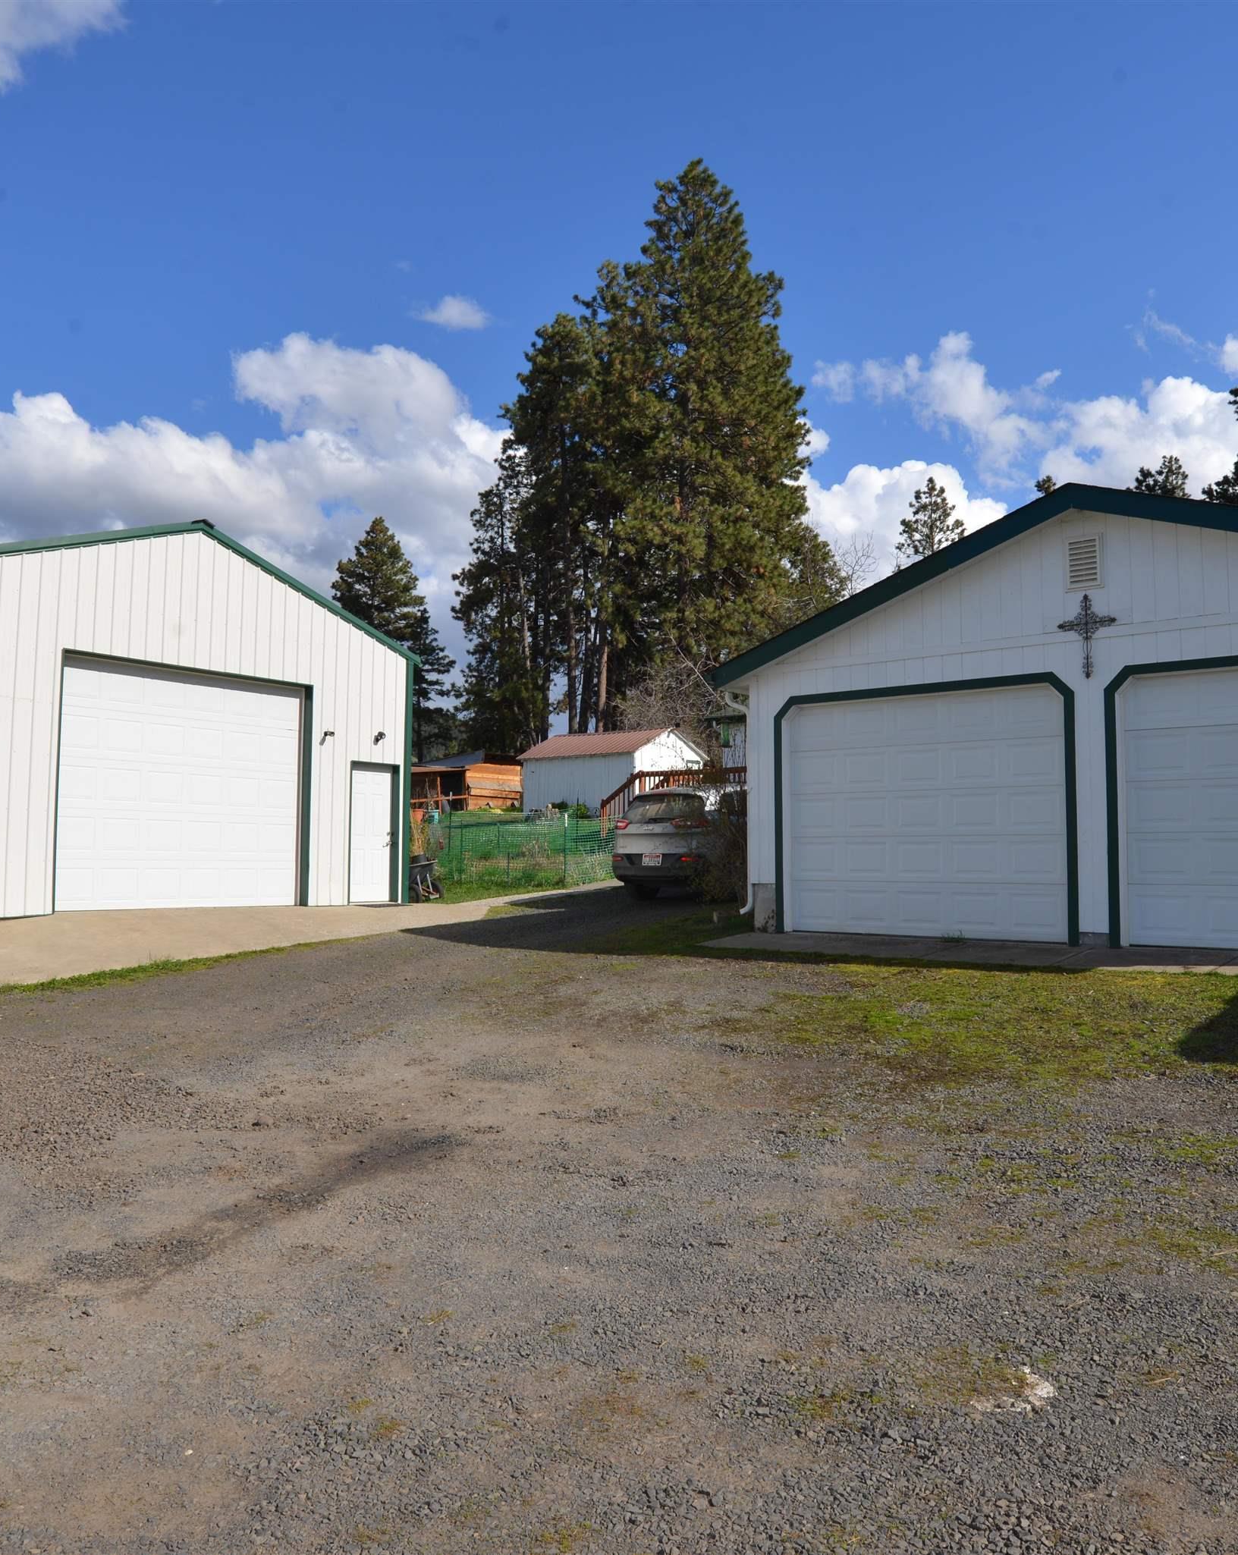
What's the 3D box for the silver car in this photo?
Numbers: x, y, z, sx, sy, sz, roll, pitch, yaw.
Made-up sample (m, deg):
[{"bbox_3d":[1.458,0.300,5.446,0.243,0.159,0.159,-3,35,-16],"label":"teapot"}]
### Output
[{"bbox_3d":[1.984,1.175,19.389,1.860,1.680,4.620,-3,-5,39],"label":"silver car"}]

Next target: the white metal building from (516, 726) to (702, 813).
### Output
[{"bbox_3d":[-0.150,-0.122,51.978,6.630,3.800,5.564,-3,-5,38],"label":"white metal building"}]

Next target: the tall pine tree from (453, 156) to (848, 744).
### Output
[{"bbox_3d":[1.524,-15.048,58.802,19.594,33.460,15.500,0,-4,1],"label":"tall pine tree"}]

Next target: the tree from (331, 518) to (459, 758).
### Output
[{"bbox_3d":[-16.342,-8.528,84.254,9.297,20.850,9.000,1,-4,-11],"label":"tree"}]

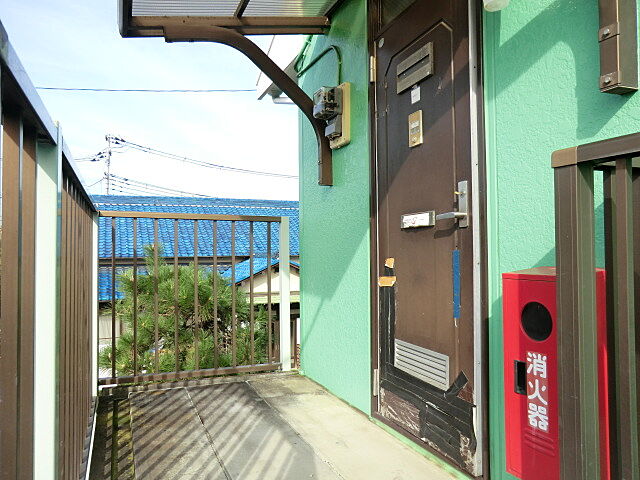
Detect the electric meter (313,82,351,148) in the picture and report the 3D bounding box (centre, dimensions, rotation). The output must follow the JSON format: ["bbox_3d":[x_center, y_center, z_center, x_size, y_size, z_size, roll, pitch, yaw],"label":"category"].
[{"bbox_3d":[0.064,-0.717,2.592,0.165,0.351,0.170,0,-1,-24],"label":"electric meter"}]

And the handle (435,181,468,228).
[{"bbox_3d":[0.514,-0.132,1.713,0.060,0.170,0.133,0,-1,-24],"label":"handle"}]

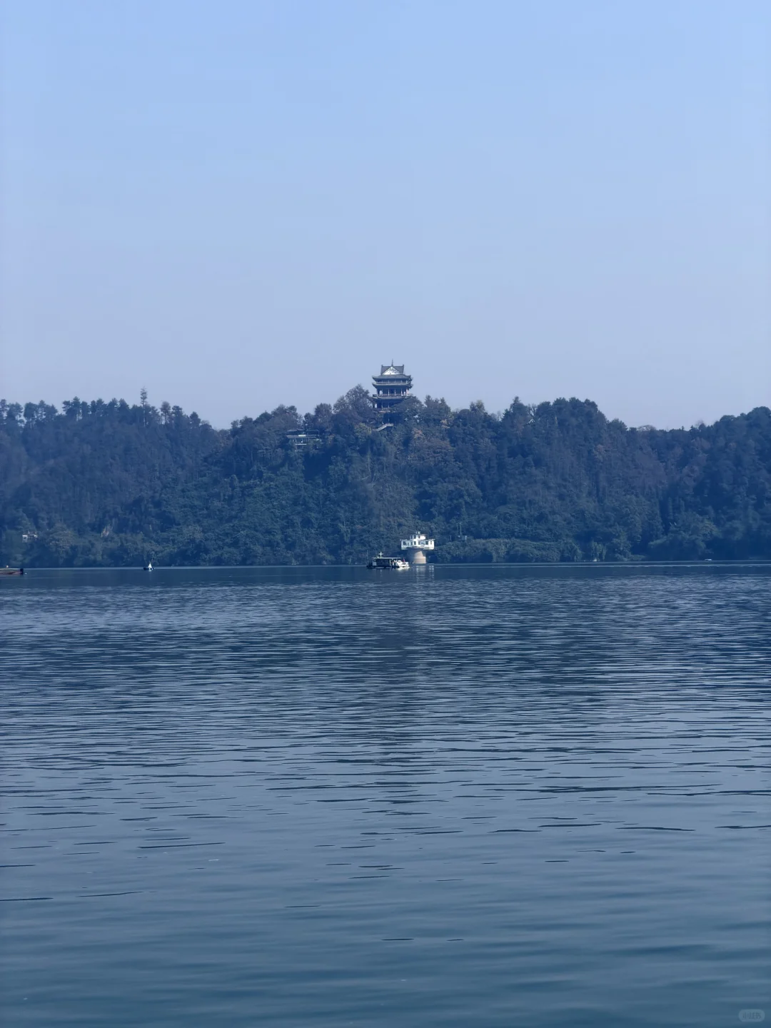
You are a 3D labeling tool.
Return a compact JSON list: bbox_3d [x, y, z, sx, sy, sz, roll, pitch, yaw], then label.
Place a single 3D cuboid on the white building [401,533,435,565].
[{"bbox_3d":[11.900,12.730,1100.000,12.600,12.200,12.400,0,-1,2],"label":"white building"}]

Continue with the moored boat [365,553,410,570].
[{"bbox_3d":[0.830,13.990,880.000,12.700,4.900,3.600,0,-1,0],"label":"moored boat"}]

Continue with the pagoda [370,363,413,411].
[{"bbox_3d":[2.470,-51.960,1220.000,15.800,21.800,15.600,-1,-1,5],"label":"pagoda"}]

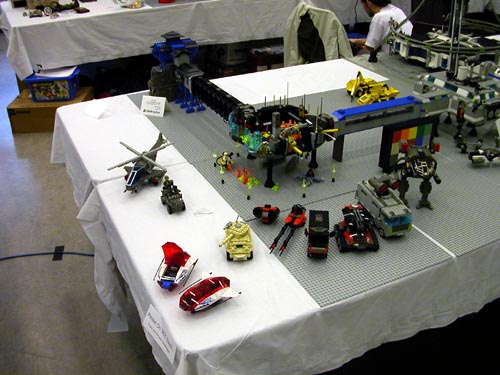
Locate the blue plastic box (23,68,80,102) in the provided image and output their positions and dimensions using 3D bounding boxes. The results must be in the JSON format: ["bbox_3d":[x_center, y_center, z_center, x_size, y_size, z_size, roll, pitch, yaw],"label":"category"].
[{"bbox_3d":[-1.433,-0.754,3.923,0.343,0.182,0.270,-3,29,-4],"label":"blue plastic box"}]

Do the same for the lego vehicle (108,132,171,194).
[{"bbox_3d":[-0.312,-0.063,1.614,0.200,0.112,0.250,5,30,11],"label":"lego vehicle"}]

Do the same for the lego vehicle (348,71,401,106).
[{"bbox_3d":[0.513,-0.425,2.250,0.220,0.100,0.145,-14,32,-23],"label":"lego vehicle"}]

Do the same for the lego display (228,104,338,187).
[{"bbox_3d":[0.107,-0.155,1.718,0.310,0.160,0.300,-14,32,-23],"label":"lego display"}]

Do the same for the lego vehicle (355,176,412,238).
[{"bbox_3d":[0.358,0.042,1.434,0.071,0.106,0.182,-10,31,-16],"label":"lego vehicle"}]

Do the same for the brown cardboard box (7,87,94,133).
[{"bbox_3d":[-1.468,-0.587,4.007,0.490,0.191,0.440,-1,29,-1],"label":"brown cardboard box"}]

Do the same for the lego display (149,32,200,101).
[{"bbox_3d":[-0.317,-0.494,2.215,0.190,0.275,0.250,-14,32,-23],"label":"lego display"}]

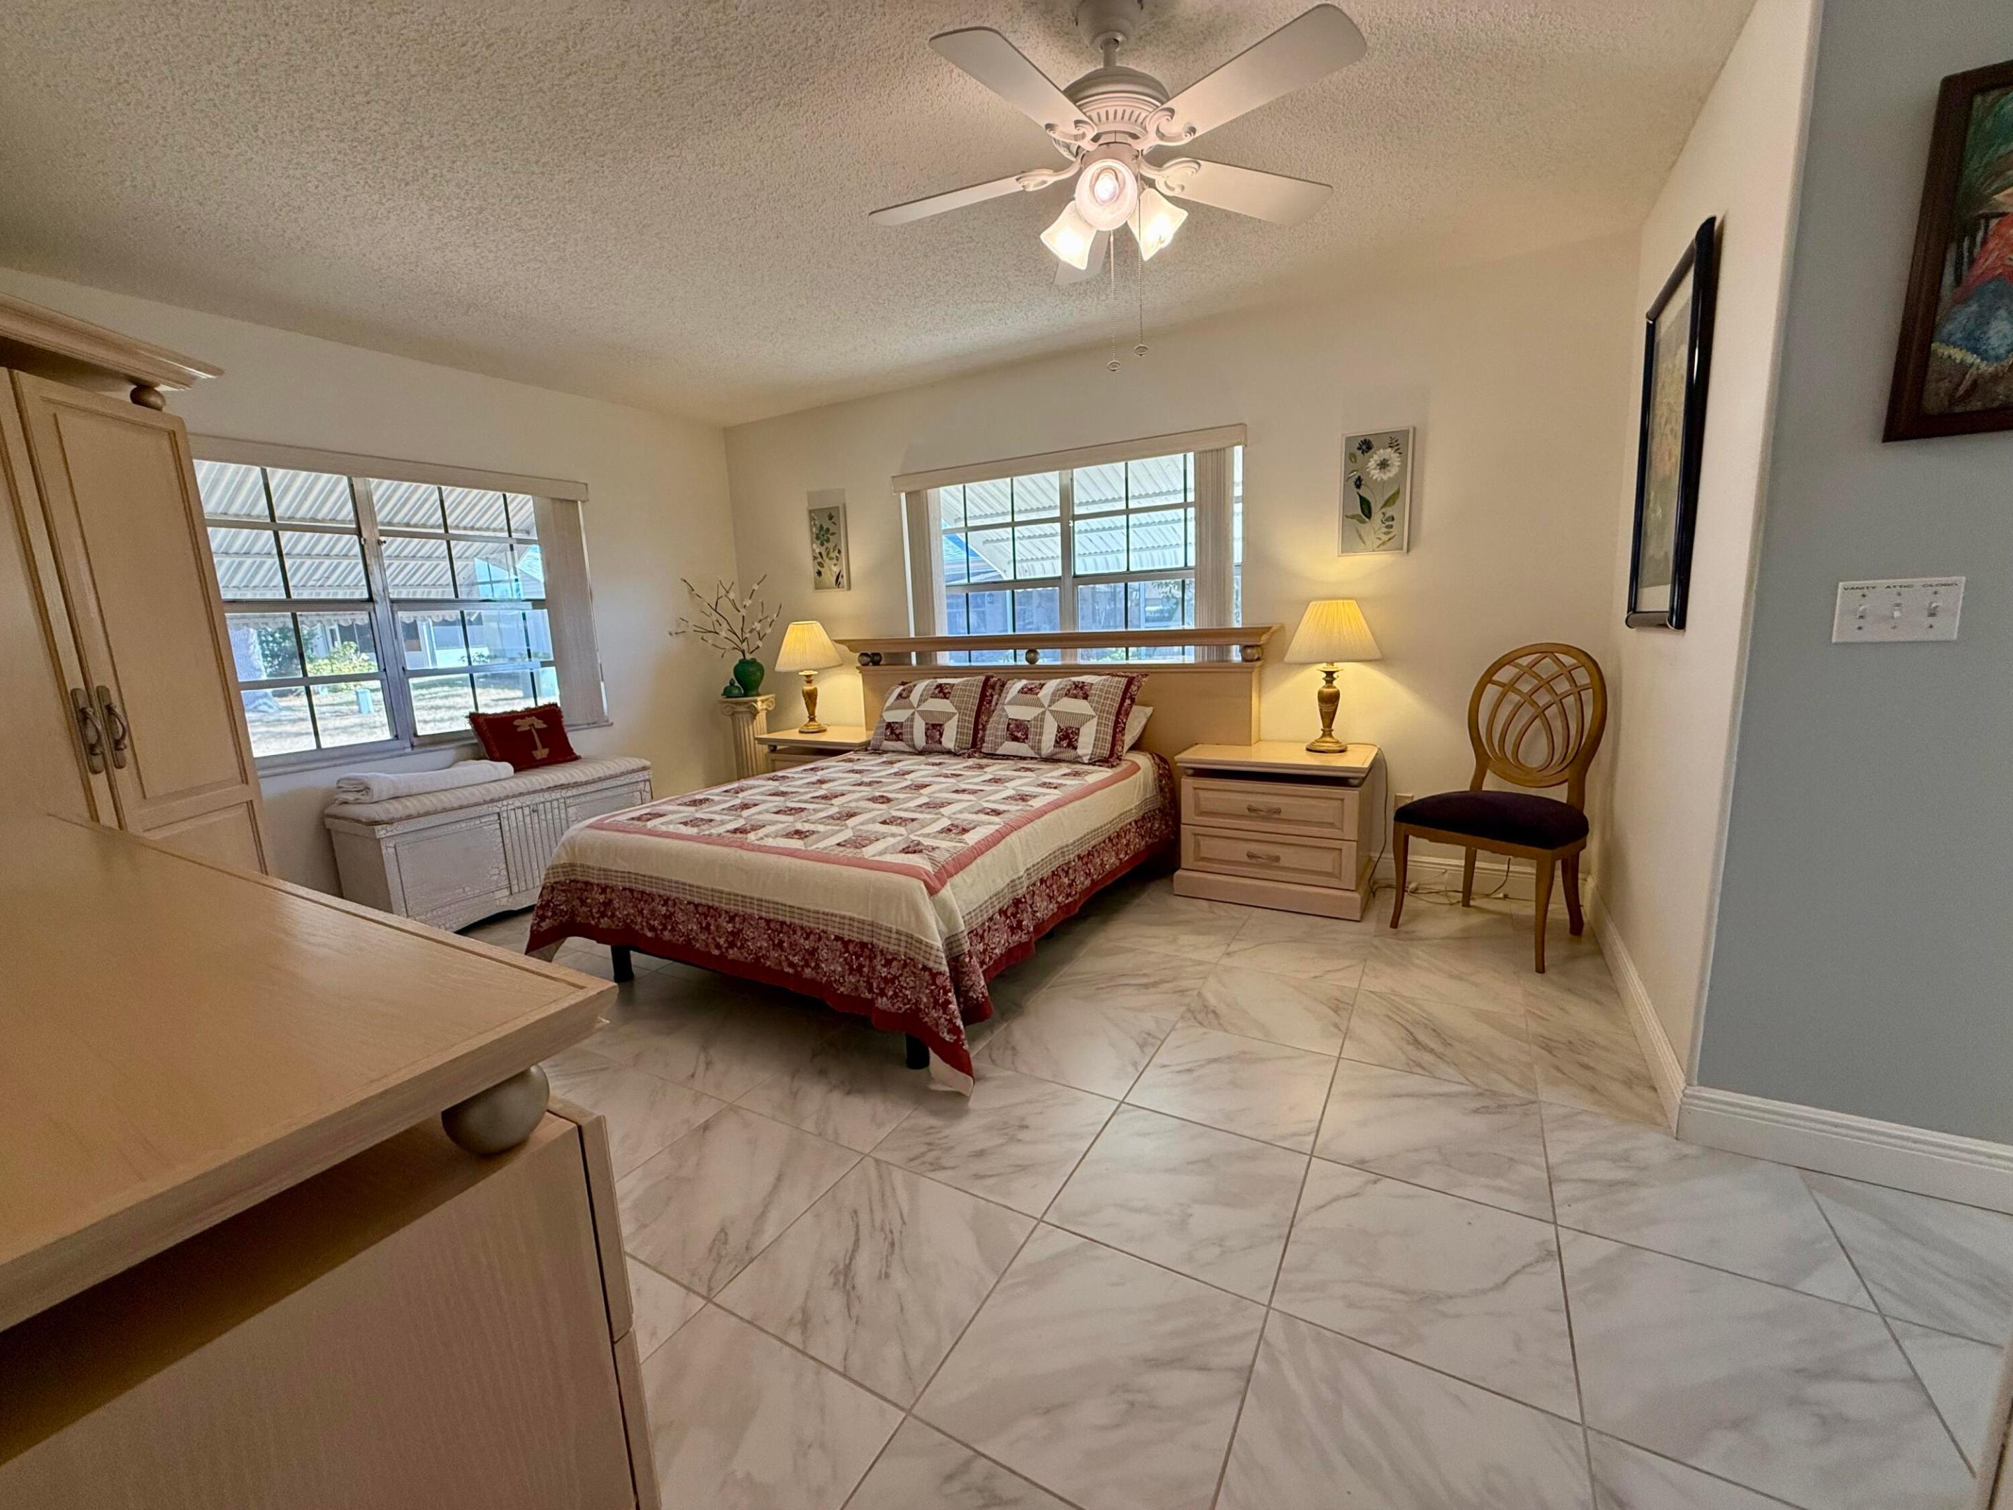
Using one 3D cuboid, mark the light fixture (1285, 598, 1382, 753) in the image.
[{"bbox_3d":[1.333,-0.318,3.351,0.376,0.618,0.376,3,11,30],"label":"light fixture"}]

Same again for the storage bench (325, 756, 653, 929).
[{"bbox_3d":[-2.257,0.389,3.729,0.421,0.575,1.200,3,11,30],"label":"storage bench"}]

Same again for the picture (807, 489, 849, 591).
[{"bbox_3d":[-1.039,-1.209,4.762,0.267,0.478,0.032,3,11,30],"label":"picture"}]

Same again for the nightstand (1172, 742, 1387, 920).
[{"bbox_3d":[1.145,0.289,3.459,0.752,0.600,0.512,3,11,30],"label":"nightstand"}]

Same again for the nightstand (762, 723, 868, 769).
[{"bbox_3d":[-0.944,0.167,4.645,0.752,0.600,0.512,3,11,30],"label":"nightstand"}]

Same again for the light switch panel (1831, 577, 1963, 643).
[{"bbox_3d":[1.667,-0.269,1.522,0.165,0.115,0.016,3,11,30],"label":"light switch panel"}]

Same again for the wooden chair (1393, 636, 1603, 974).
[{"bbox_3d":[1.783,0.140,2.900,0.544,1.035,0.539,-9,12,-33],"label":"wooden chair"}]

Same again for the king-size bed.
[{"bbox_3d":[-0.349,0.108,3.317,2.401,1.121,2.206,3,11,30],"label":"king-size bed"}]

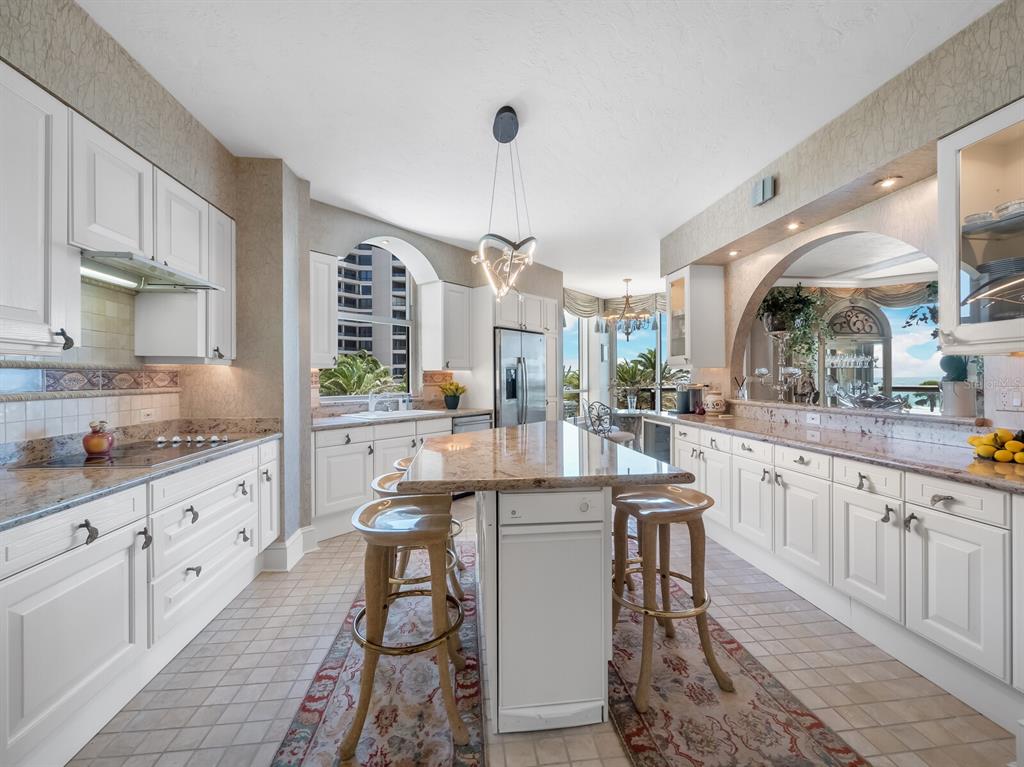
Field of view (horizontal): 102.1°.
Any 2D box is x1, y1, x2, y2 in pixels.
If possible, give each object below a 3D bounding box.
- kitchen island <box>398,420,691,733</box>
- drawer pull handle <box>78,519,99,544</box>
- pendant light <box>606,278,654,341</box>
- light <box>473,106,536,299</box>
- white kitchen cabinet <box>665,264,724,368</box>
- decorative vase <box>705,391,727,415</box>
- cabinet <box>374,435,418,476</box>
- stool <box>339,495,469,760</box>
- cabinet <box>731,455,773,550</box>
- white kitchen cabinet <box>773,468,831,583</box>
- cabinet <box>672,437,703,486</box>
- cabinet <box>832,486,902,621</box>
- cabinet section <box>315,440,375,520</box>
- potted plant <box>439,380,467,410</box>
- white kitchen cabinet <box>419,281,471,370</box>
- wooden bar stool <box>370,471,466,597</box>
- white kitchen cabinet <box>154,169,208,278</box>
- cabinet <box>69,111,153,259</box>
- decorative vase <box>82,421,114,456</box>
[{"bbox_3d":[0.020,0.780,2.388,1.030,0.920,1.900,0,0,-7],"label":"kitchen island"},{"bbox_3d":[-1.460,0.503,1.428,0.035,0.090,0.045,0,0,-7],"label":"drawer pull handle"},{"bbox_3d":[1.837,-1.135,6.525,0.757,0.977,0.757,0,0,-7],"label":"pendant light"},{"bbox_3d":[-0.050,-0.994,2.421,0.360,1.000,0.340,0,0,-7],"label":"light"},{"bbox_3d":[1.905,-0.666,4.316,0.370,0.980,0.470,0,0,-7],"label":"white kitchen cabinet"},{"bbox_3d":[2.231,0.220,4.537,0.242,0.269,0.242,0,0,-7],"label":"decorative vase"},{"bbox_3d":[-1.244,0.777,3.901,0.500,0.570,0.452,0,1,38],"label":"cabinet"},{"bbox_3d":[-0.385,0.862,1.601,0.450,0.770,0.440,0,0,-7],"label":"stool"},{"bbox_3d":[1.858,0.801,2.830,0.500,0.560,0.395,0,0,-7],"label":"cabinet"},{"bbox_3d":[1.936,0.804,2.460,0.500,0.553,0.420,0,0,-7],"label":"white kitchen cabinet"},{"bbox_3d":[1.764,0.797,3.619,0.500,0.555,0.395,0,0,-7],"label":"cabinet"},{"bbox_3d":[1.983,0.807,2.063,0.500,0.553,0.362,0,0,-7],"label":"cabinet"},{"bbox_3d":[-1.530,0.748,3.494,0.500,0.510,0.480,0,1,38],"label":"cabinet section"},{"bbox_3d":[-0.687,0.139,4.780,0.320,0.350,0.310,0,0,-7],"label":"potted plant"},{"bbox_3d":[-0.784,-0.655,5.007,0.350,1.015,0.460,0,1,40],"label":"white kitchen cabinet"},{"bbox_3d":[-0.484,0.873,2.135,0.448,0.730,0.448,0,0,-7],"label":"wooden bar stool"},{"bbox_3d":[-1.960,-0.850,2.231,0.360,0.458,0.430,0,0,-7],"label":"white kitchen cabinet"},{"bbox_3d":[-2.022,-0.850,1.902,0.370,0.561,0.463,0,0,-7],"label":"cabinet"},{"bbox_3d":[-2.114,0.283,2.116,0.110,0.165,0.110,0,0,-7],"label":"decorative vase"}]

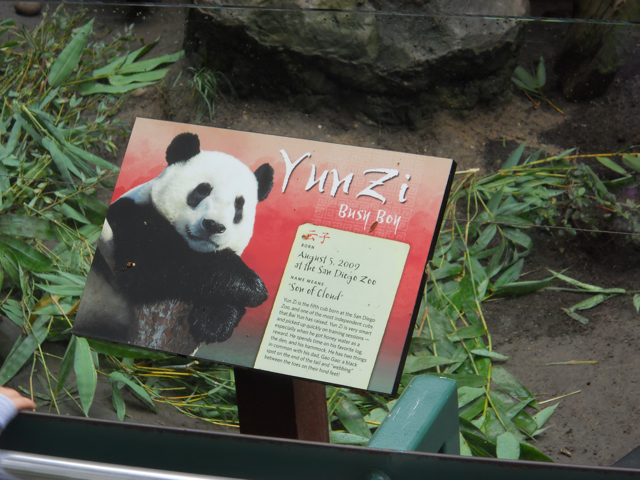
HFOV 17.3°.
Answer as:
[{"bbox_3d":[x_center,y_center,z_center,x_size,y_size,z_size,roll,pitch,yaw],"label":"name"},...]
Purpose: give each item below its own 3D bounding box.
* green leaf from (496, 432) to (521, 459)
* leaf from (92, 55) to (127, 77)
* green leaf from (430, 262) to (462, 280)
[{"bbox_3d":[0.344,0.379,3.832,0.040,0.037,0.077,-1,26,5],"label":"green leaf"},{"bbox_3d":[-0.530,-0.440,5.335,0.041,0.025,0.107,9,27,28],"label":"leaf"},{"bbox_3d":[0.246,0.064,4.078,0.069,0.025,0.031,-21,29,-34],"label":"green leaf"}]

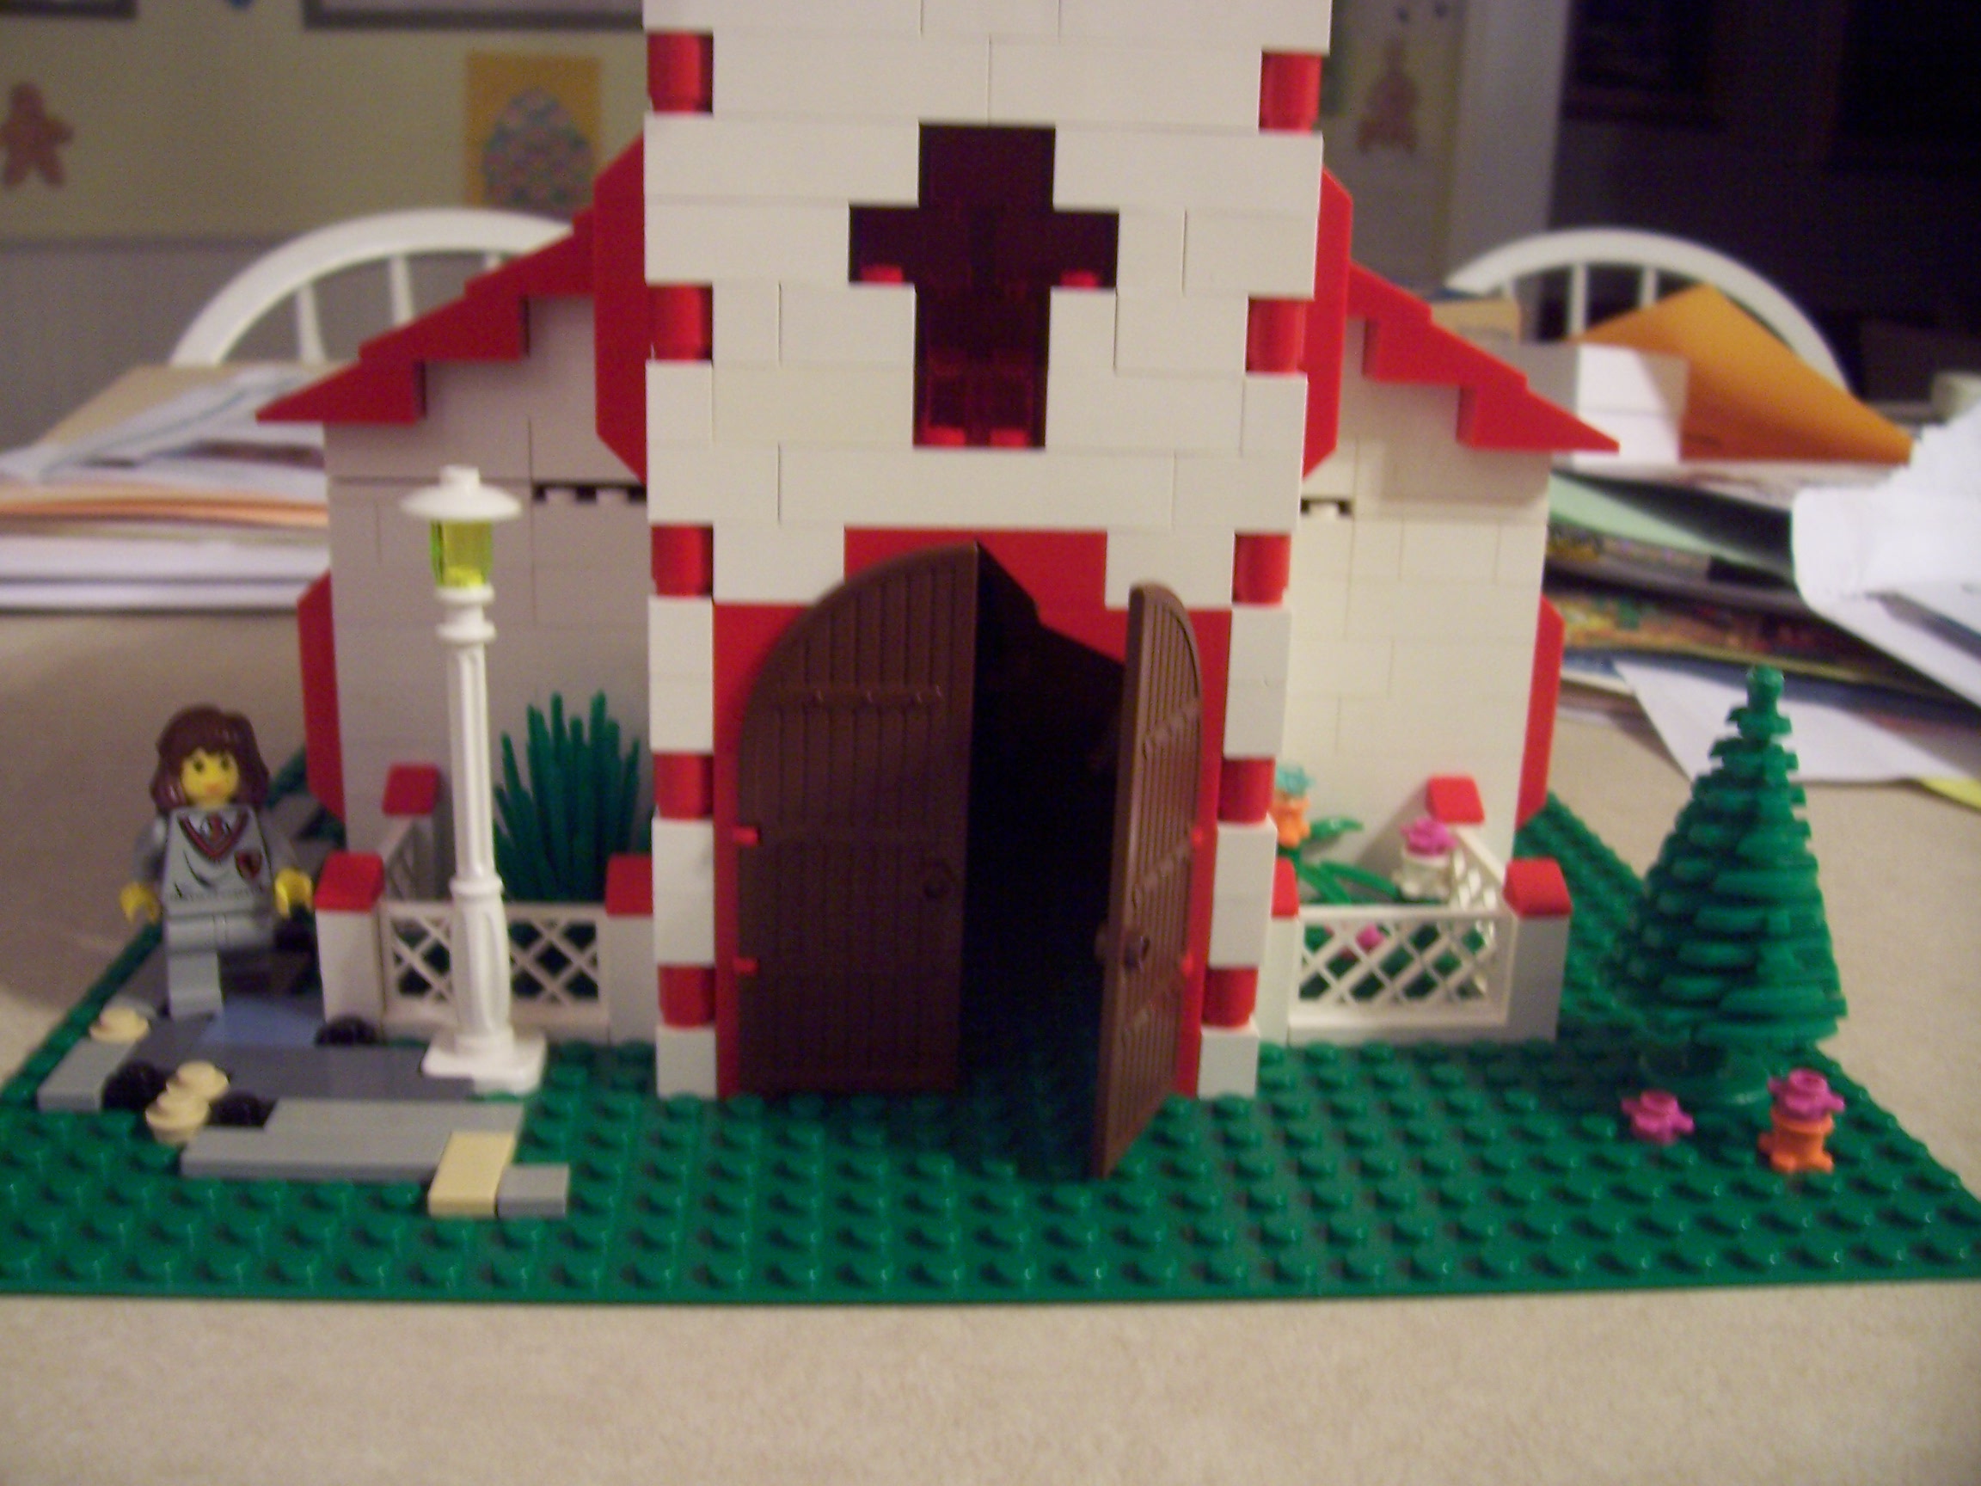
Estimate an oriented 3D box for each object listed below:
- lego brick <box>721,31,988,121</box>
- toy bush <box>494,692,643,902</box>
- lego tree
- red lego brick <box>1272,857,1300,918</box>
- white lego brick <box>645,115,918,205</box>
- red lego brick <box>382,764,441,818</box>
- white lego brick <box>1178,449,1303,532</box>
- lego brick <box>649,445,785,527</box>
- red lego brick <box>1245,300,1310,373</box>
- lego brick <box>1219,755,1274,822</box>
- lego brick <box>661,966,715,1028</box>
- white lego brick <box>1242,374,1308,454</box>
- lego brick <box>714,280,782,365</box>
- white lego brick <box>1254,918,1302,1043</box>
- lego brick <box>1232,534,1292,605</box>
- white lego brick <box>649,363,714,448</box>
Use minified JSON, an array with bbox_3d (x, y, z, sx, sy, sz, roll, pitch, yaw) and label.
[{"bbox_3d":[-0.016,-0.077,0.226,0.032,0.010,0.008,1,16,-4],"label":"lego brick"},{"bbox_3d":[-0.063,0.014,0.289,0.030,0.043,0.027,1,17,-4],"label":"toy bush"},{"bbox_3d":[0.099,0.019,0.259,0.034,0.061,0.034,1,16,-4],"label":"lego tree"},{"bbox_3d":[0.039,0.020,0.274,0.008,0.007,0.008,1,17,-4],"label":"red lego brick"},{"bbox_3d":[-0.025,-0.069,0.230,0.032,0.010,0.008,1,17,-4],"label":"white lego brick"},{"bbox_3d":[-0.090,0.008,0.303,0.008,0.007,0.008,1,17,-4],"label":"red lego brick"},{"bbox_3d":[0.030,-0.032,0.243,0.016,0.010,0.008,1,16,-4],"label":"white lego brick"},{"bbox_3d":[-0.033,-0.032,0.236,0.016,0.010,0.008,1,17,-4],"label":"lego brick"},{"bbox_3d":[0.035,-0.050,0.238,0.008,0.010,0.008,1,16,-4],"label":"red lego brick"},{"bbox_3d":[0.033,0.005,0.256,0.008,0.010,0.008,1,17,-4],"label":"lego brick"},{"bbox_3d":[-0.040,0.032,0.257,0.008,0.010,0.008,1,16,-4],"label":"lego brick"},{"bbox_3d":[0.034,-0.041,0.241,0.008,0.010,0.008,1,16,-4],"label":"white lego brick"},{"bbox_3d":[-0.029,-0.051,0.234,0.008,0.010,0.008,1,16,-4],"label":"lego brick"},{"bbox_3d":[0.039,0.033,0.279,0.008,0.019,0.008,1,15,-4],"label":"white lego brick"},{"bbox_3d":[0.034,-0.022,0.248,0.008,0.010,0.008,1,17,-4],"label":"lego brick"},{"bbox_3d":[-0.037,-0.041,0.233,0.008,0.010,0.008,1,17,-4],"label":"white lego brick"}]

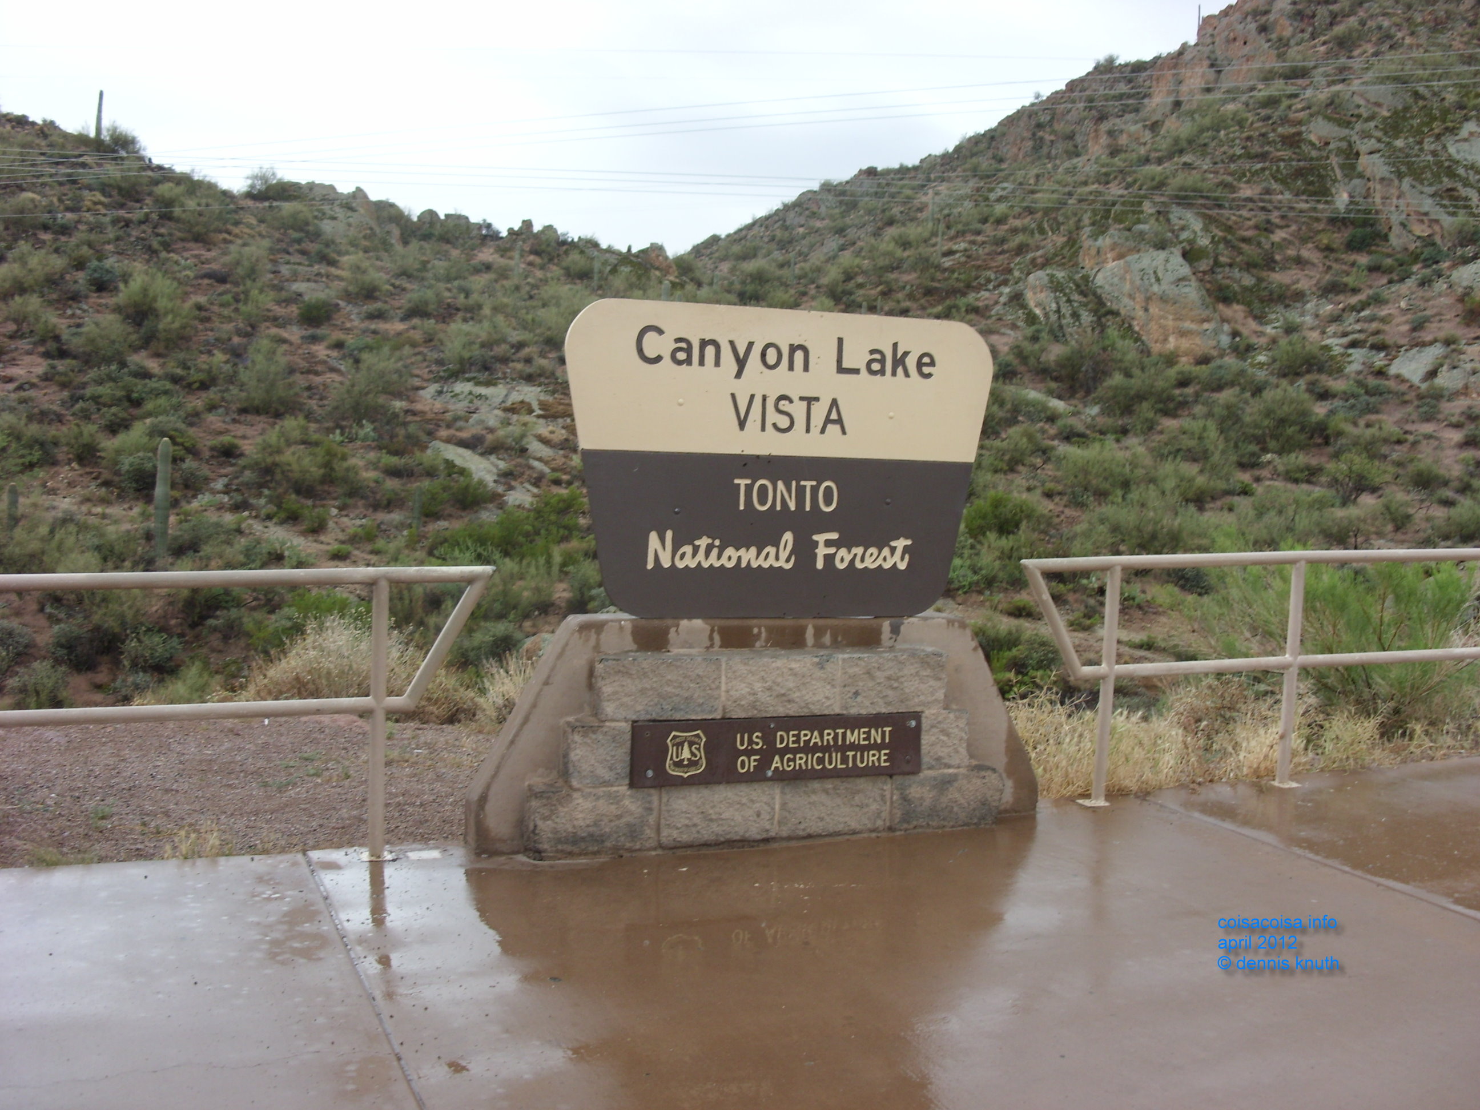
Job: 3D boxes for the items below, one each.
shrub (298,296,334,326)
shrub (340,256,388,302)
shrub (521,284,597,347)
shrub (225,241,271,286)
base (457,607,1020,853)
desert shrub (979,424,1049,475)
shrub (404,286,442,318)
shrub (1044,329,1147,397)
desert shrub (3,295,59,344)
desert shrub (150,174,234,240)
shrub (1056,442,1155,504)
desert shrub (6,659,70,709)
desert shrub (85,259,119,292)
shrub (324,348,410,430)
[{"bbox_3d":[-16.477,-9.486,63.170,1.410,1.190,1.295,2,6,0],"label":"shrub"},{"bbox_3d":[-15.953,-11.738,68.864,1.921,1.921,1.764,2,6,0],"label":"shrub"},{"bbox_3d":[-6.823,-9.025,61.258,2.820,2.350,2.590,2,6,0],"label":"shrub"},{"bbox_3d":[-21.542,-12.773,71.221,1.937,1.937,1.779,2,6,0],"label":"shrub"},{"bbox_3d":[0.122,0.574,5.477,2.040,0.731,0.294,0,6,-22],"label":"base"},{"bbox_3d":[7.574,-2.946,45.000,1.988,1.336,1.789,3,5,9],"label":"desert shrub"},{"bbox_3d":[-12.808,-10.237,65.679,1.603,1.328,1.472,2,6,0],"label":"shrub"},{"bbox_3d":[13.173,-7.131,60.000,3.599,2.469,3.305,2,6,0],"label":"shrub"},{"bbox_3d":[-25.348,-8.491,58.197,1.989,1.745,1.827,2,6,0],"label":"desert shrub"},{"bbox_3d":[-22.867,-14.518,68.000,3.380,2.582,3.042,1,6,-19],"label":"desert shrub"},{"bbox_3d":[10.587,-2.375,47.000,2.819,1.737,2.589,2,6,0],"label":"shrub"},{"bbox_3d":[-9.936,1.850,23.000,0.882,0.731,0.810,2,6,0],"label":"desert shrub"},{"bbox_3d":[-26.978,-11.852,68.672,1.485,1.341,1.364,2,6,0],"label":"desert shrub"},{"bbox_3d":[-10.983,-4.919,48.000,2.452,2.419,2.207,1,5,-13],"label":"shrub"}]

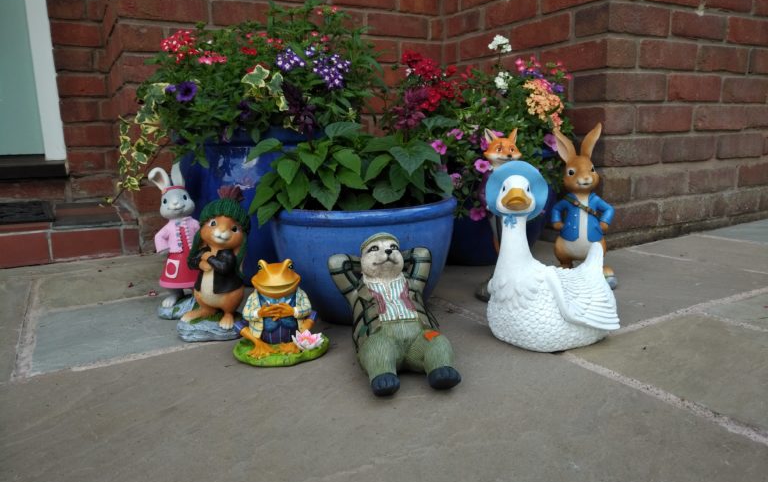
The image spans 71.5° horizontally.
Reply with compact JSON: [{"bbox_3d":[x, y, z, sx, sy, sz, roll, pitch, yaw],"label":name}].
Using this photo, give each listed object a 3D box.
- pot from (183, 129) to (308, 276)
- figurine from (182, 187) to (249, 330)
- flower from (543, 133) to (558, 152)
[{"bbox_3d":[-0.273,-0.080,1.117,0.310,0.300,0.310,-4,13,-14],"label":"pot"},{"bbox_3d":[-0.247,0.030,0.813,0.115,0.223,0.095,0,12,8],"label":"figurine"},{"bbox_3d":[0.365,-0.216,1.170,0.037,0.038,0.025,-5,12,-20],"label":"flower"}]

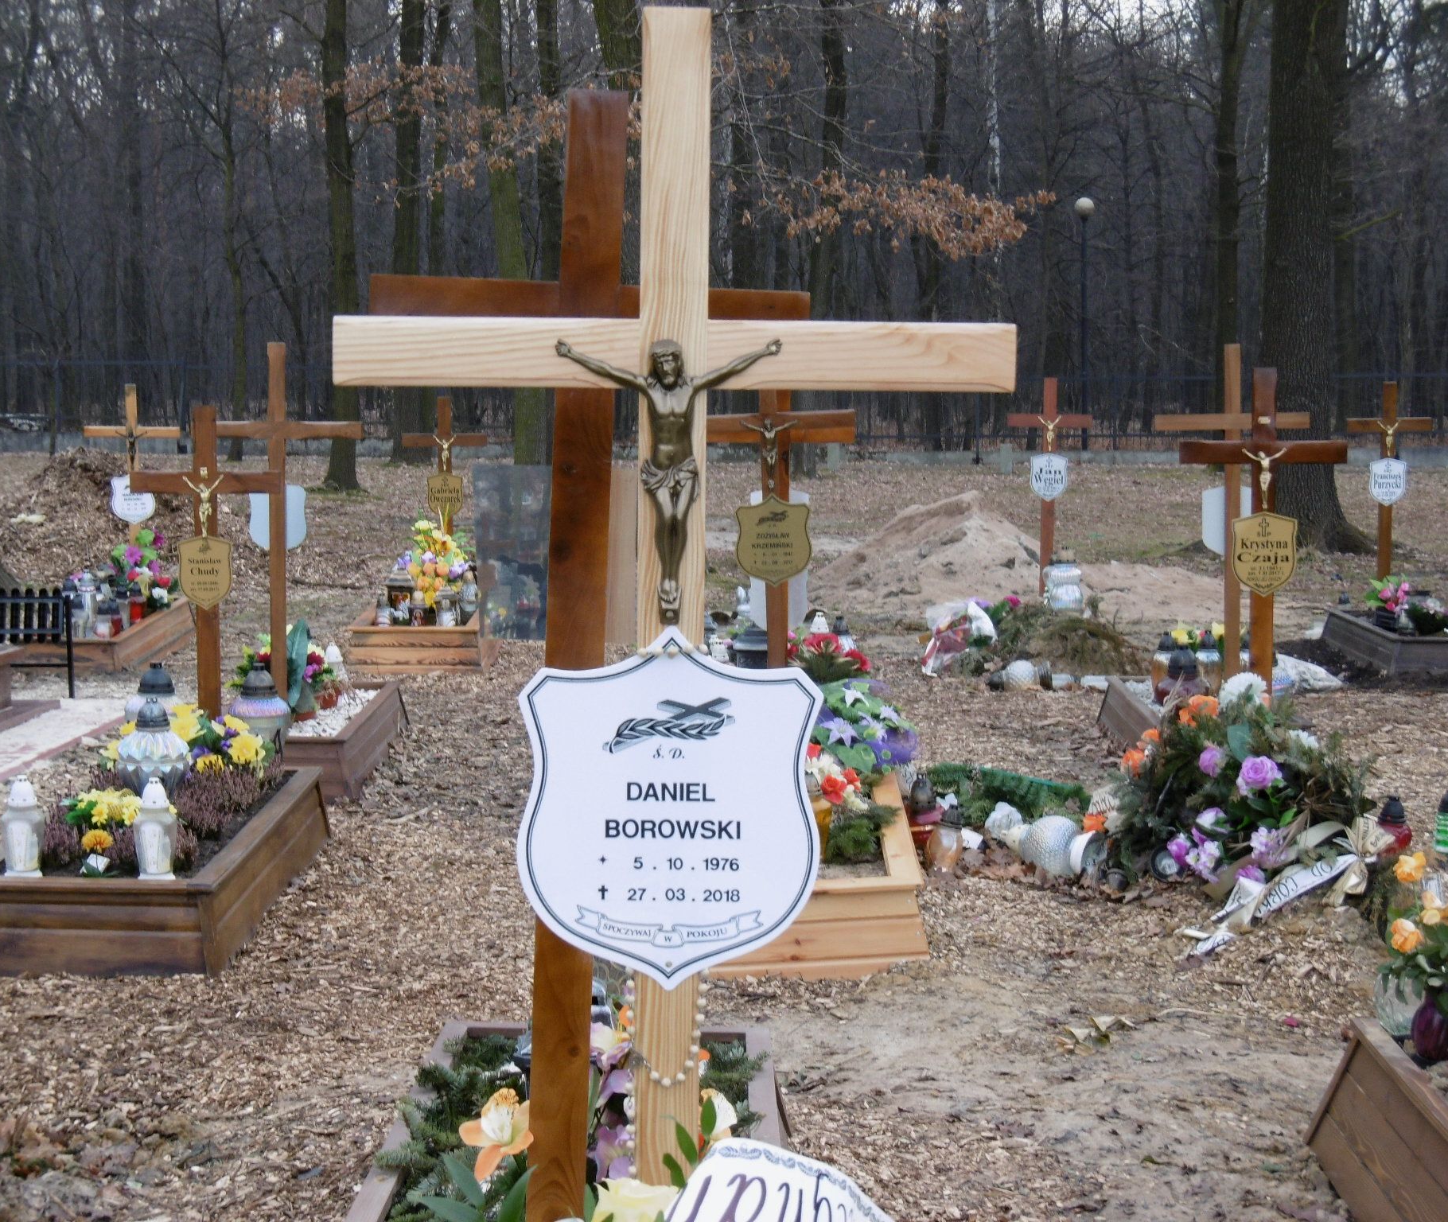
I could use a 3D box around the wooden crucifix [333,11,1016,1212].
[{"bbox_3d":[-0.049,0.293,2.519,0.602,1.650,0.065,0,5,-1],"label":"wooden crucifix"}]

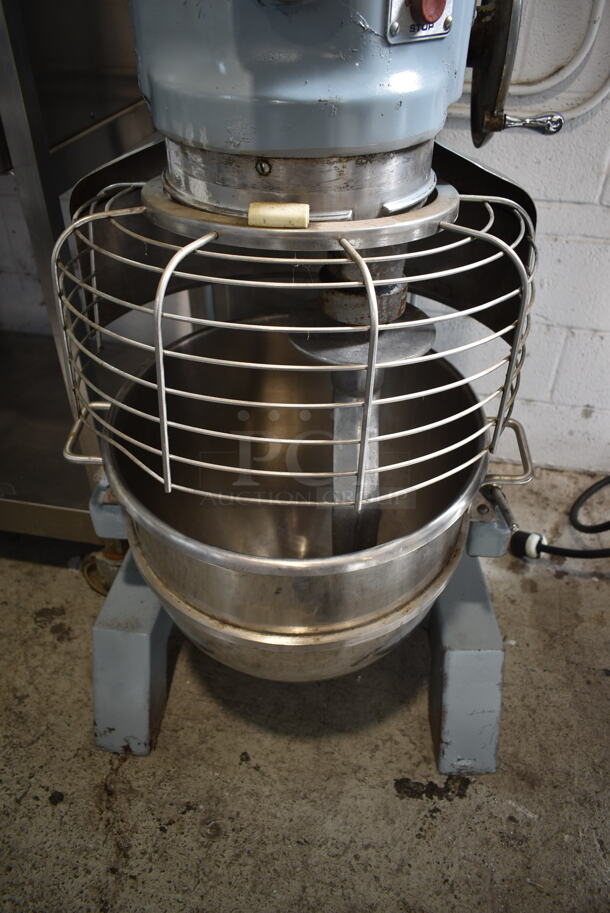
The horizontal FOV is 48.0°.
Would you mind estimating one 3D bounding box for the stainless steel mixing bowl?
[{"bbox_3d":[-0.011,0.096,1.011,0.485,0.420,0.485,0,44,0],"label":"stainless steel mixing bowl"}]

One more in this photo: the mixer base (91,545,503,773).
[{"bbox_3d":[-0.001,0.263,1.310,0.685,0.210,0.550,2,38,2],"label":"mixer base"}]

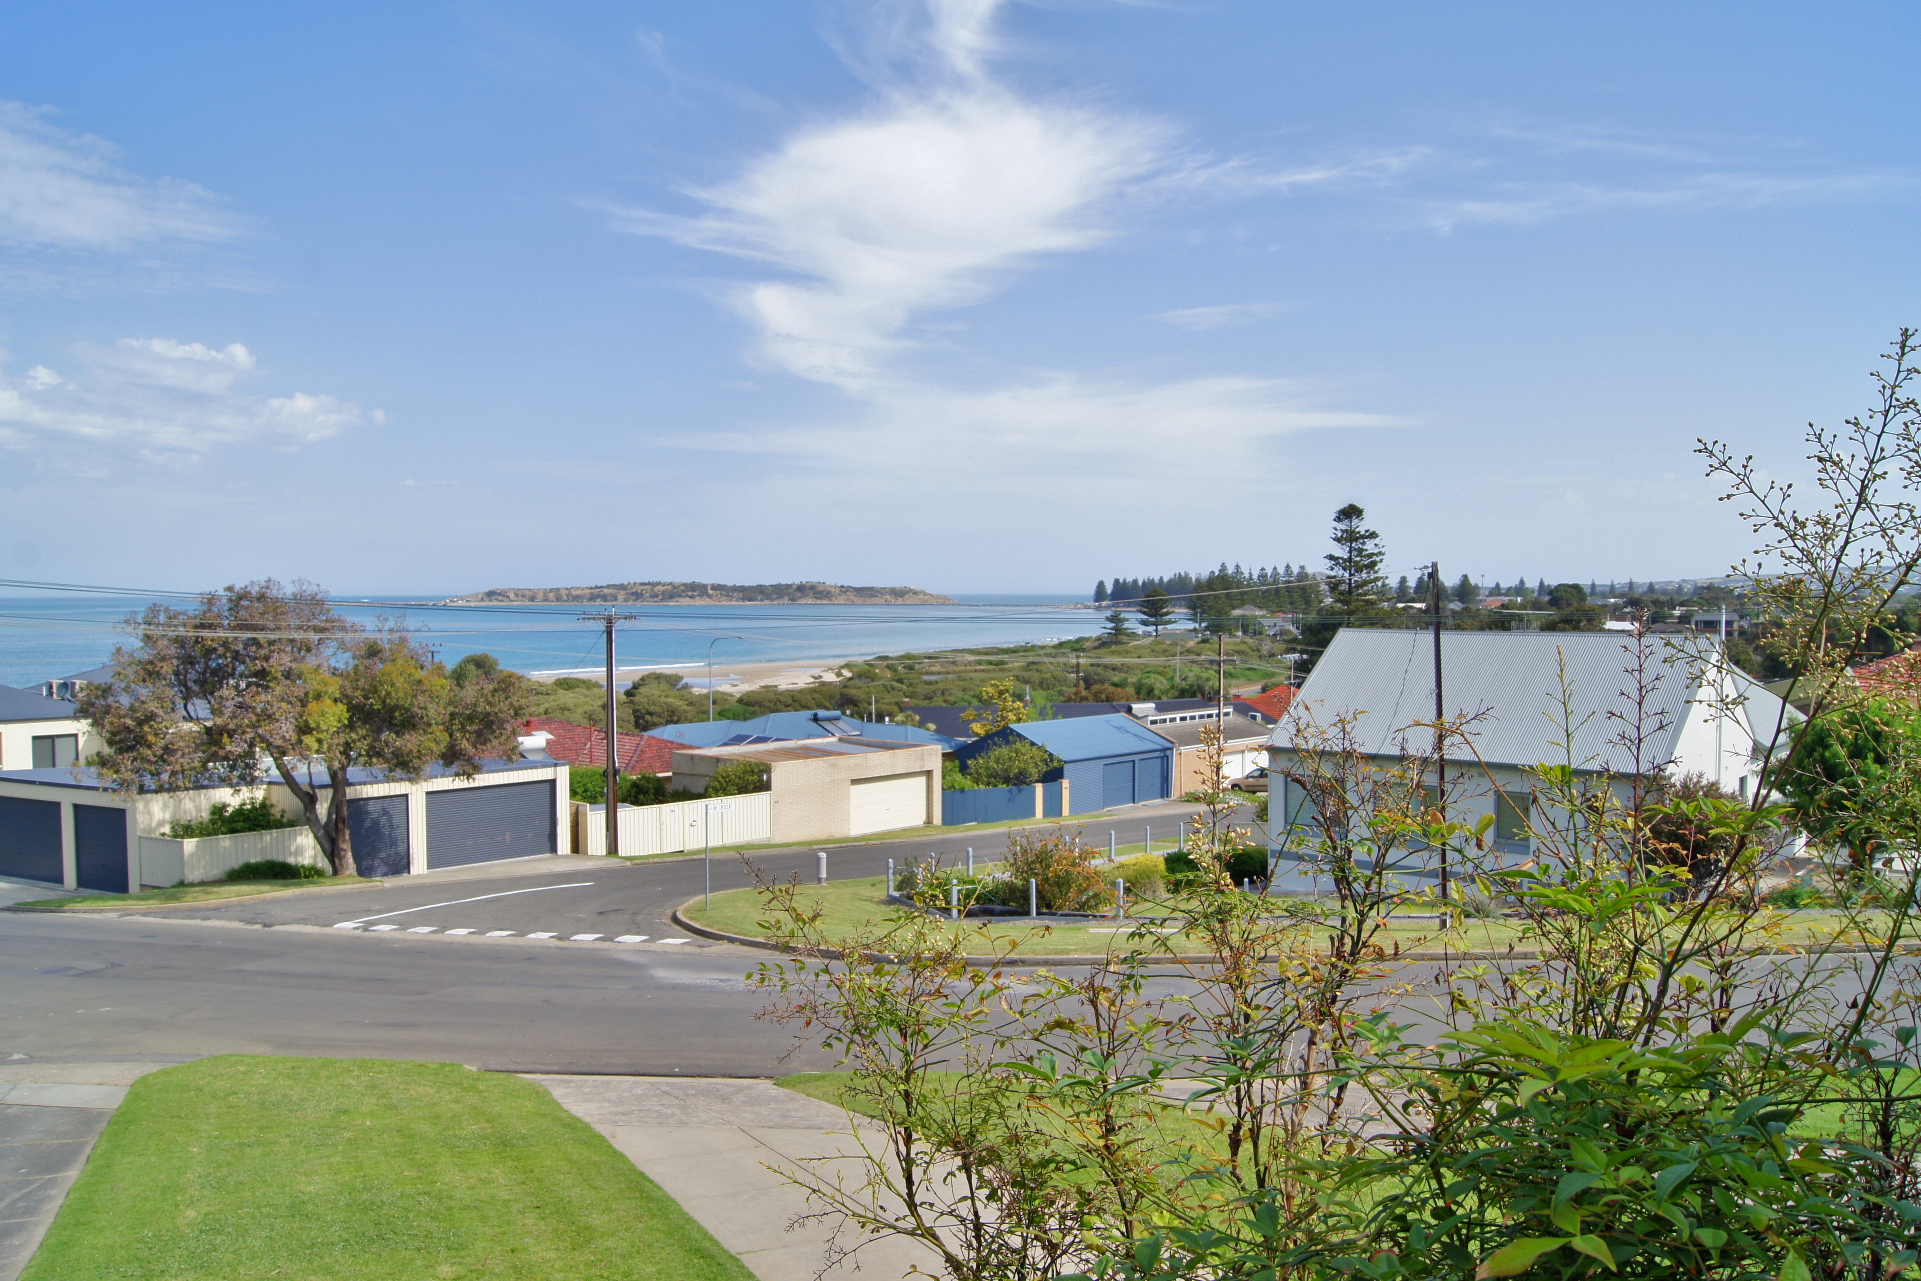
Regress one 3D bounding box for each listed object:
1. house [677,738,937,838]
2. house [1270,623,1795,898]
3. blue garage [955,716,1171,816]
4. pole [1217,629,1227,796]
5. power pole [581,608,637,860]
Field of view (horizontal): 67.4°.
[{"bbox_3d":[-6.819,6.600,65.333,9.500,3.550,7.300,-2,3,-44],"label":"house"},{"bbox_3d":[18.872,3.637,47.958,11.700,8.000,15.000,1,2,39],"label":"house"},{"bbox_3d":[5.685,6.410,77.686,8.800,4.330,7.700,-2,3,-44],"label":"blue garage"},{"bbox_3d":[14.106,4.034,78.181,0.450,8.900,0.350,0,2,10],"label":"pole"},{"bbox_3d":[-12.987,3.458,53.345,2.100,9.170,0.400,0,2,10],"label":"power pole"}]

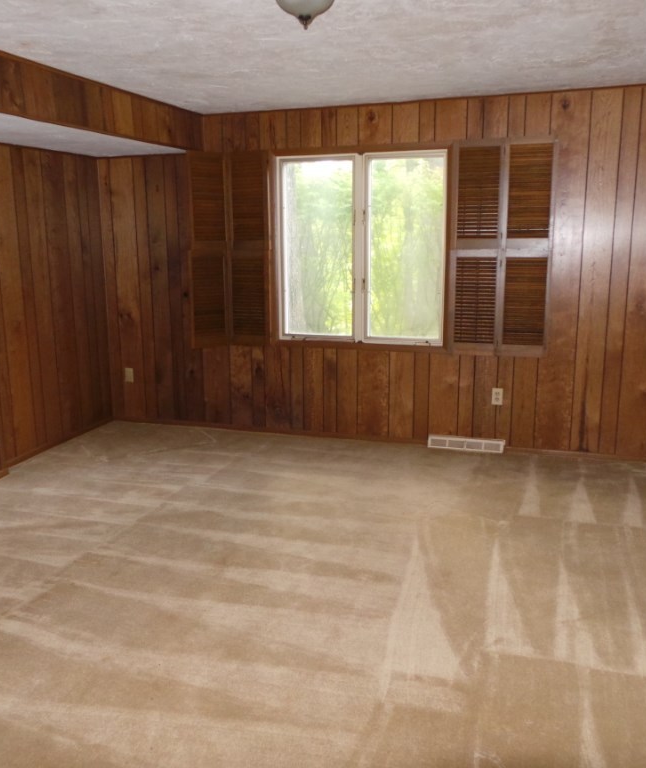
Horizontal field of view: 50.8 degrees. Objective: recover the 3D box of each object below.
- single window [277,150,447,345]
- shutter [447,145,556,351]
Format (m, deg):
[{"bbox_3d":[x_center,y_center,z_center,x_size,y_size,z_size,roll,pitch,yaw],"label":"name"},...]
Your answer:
[{"bbox_3d":[0.247,-0.906,4.645,1.166,1.261,0.090,3,13,17],"label":"single window"},{"bbox_3d":[1.124,-0.840,4.320,0.621,1.333,0.050,3,13,17],"label":"shutter"}]

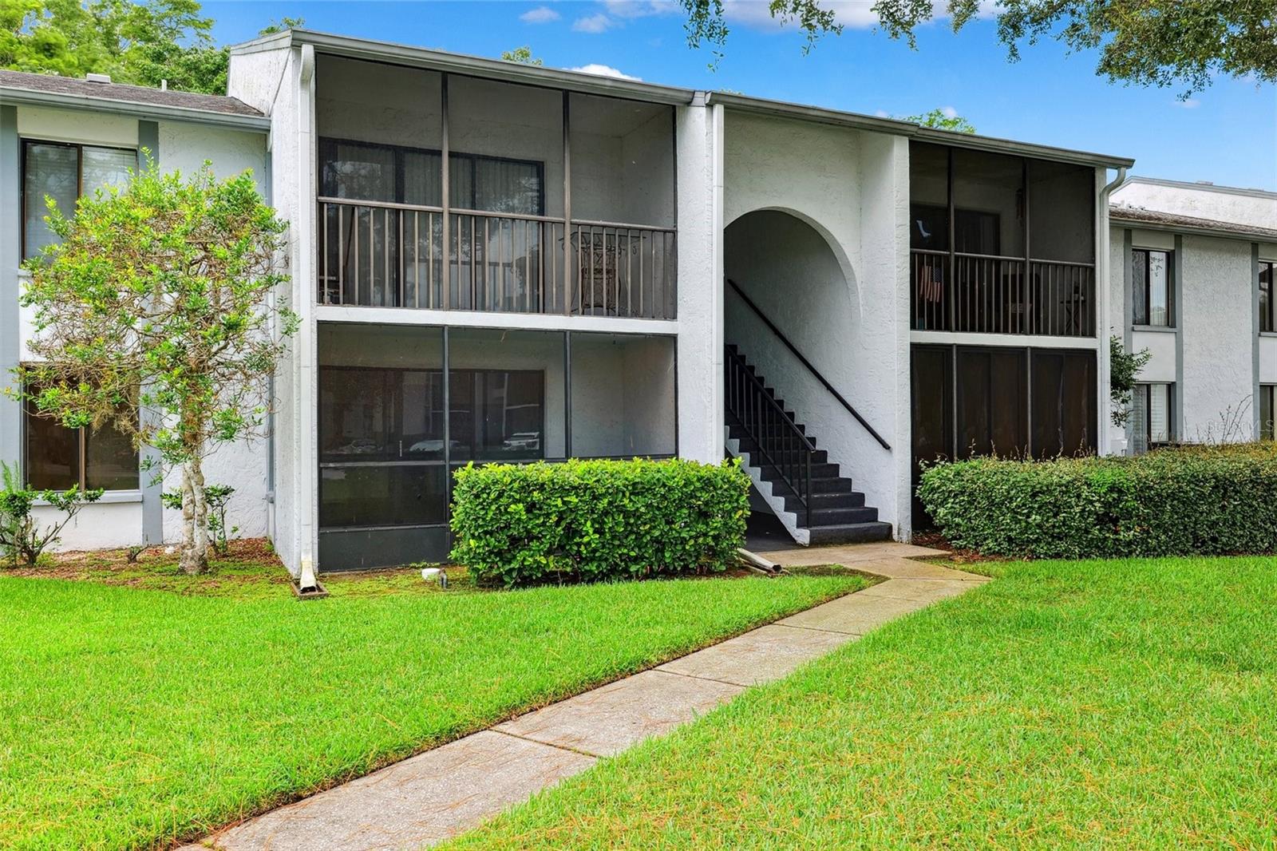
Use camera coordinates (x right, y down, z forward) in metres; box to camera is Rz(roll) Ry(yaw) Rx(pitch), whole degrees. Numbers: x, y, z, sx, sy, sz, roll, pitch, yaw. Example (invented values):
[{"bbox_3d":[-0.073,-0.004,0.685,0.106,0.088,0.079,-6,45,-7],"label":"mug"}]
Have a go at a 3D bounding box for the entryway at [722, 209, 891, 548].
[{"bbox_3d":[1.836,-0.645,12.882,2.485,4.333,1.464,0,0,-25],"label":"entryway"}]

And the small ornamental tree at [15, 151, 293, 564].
[{"bbox_3d":[-4.769,-0.609,9.796,2.687,4.161,2.525,0,0,-25],"label":"small ornamental tree"}]

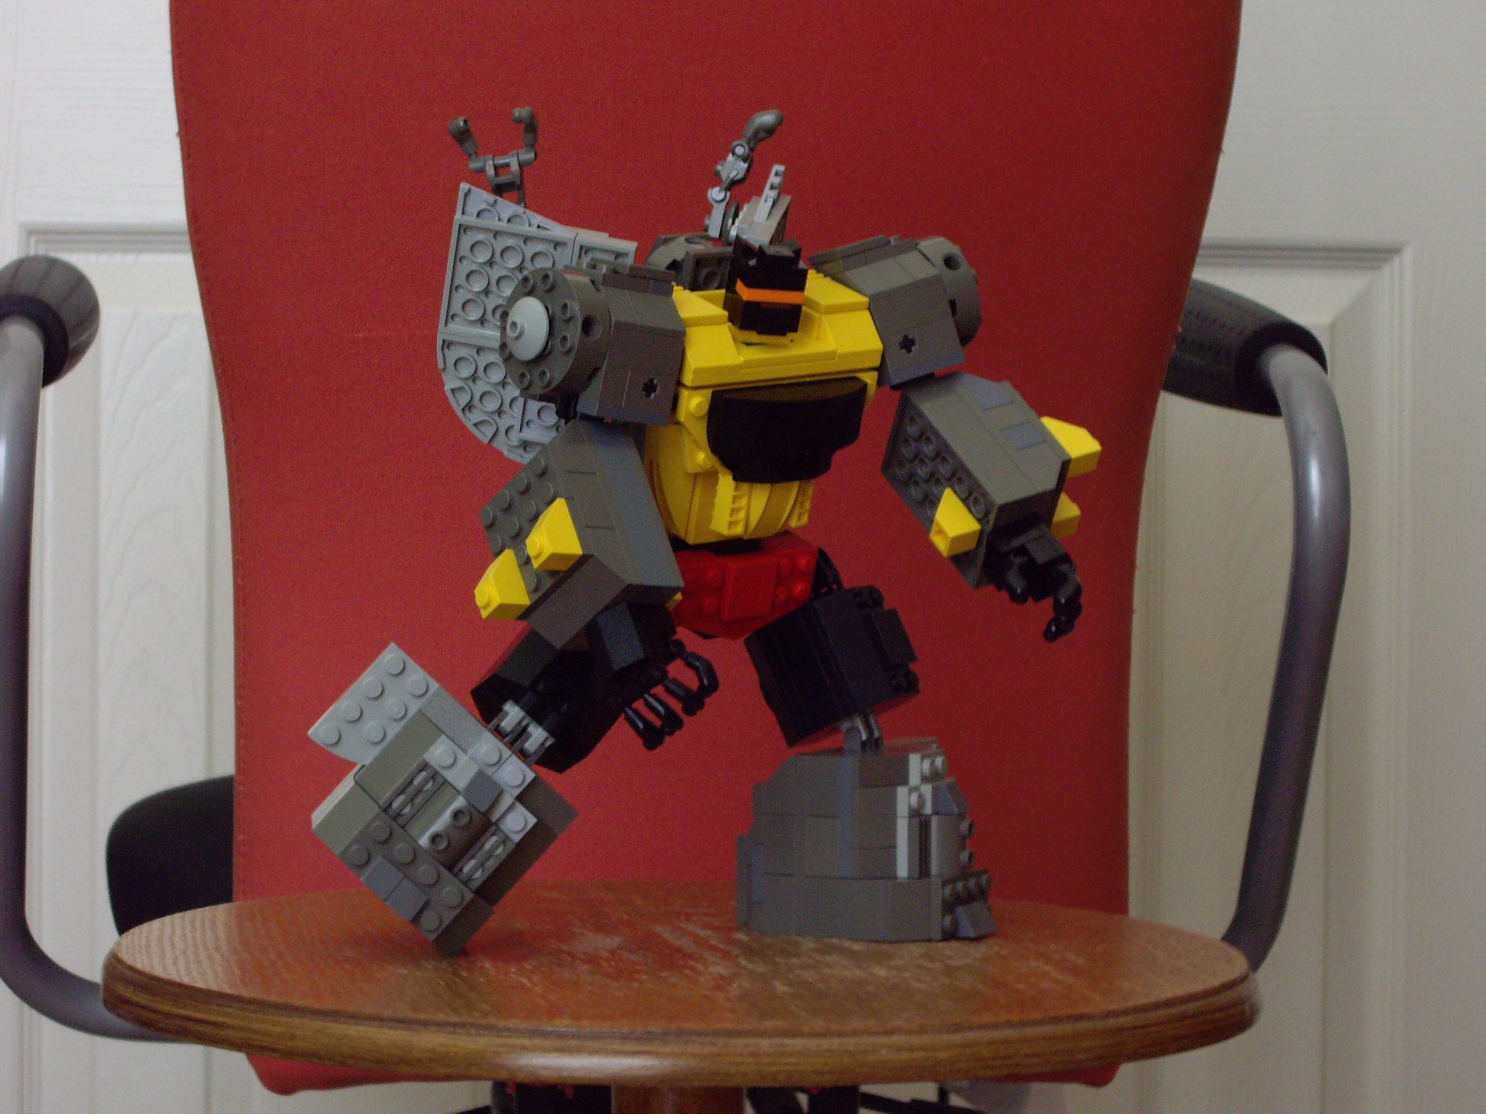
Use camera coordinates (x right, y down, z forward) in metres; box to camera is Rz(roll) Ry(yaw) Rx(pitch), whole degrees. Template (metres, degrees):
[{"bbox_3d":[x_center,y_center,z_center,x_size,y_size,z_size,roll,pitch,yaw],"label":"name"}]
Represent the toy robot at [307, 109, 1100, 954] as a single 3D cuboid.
[{"bbox_3d":[-0.007,-0.008,1.040,0.215,0.212,0.122,0,2,-34],"label":"toy robot"}]

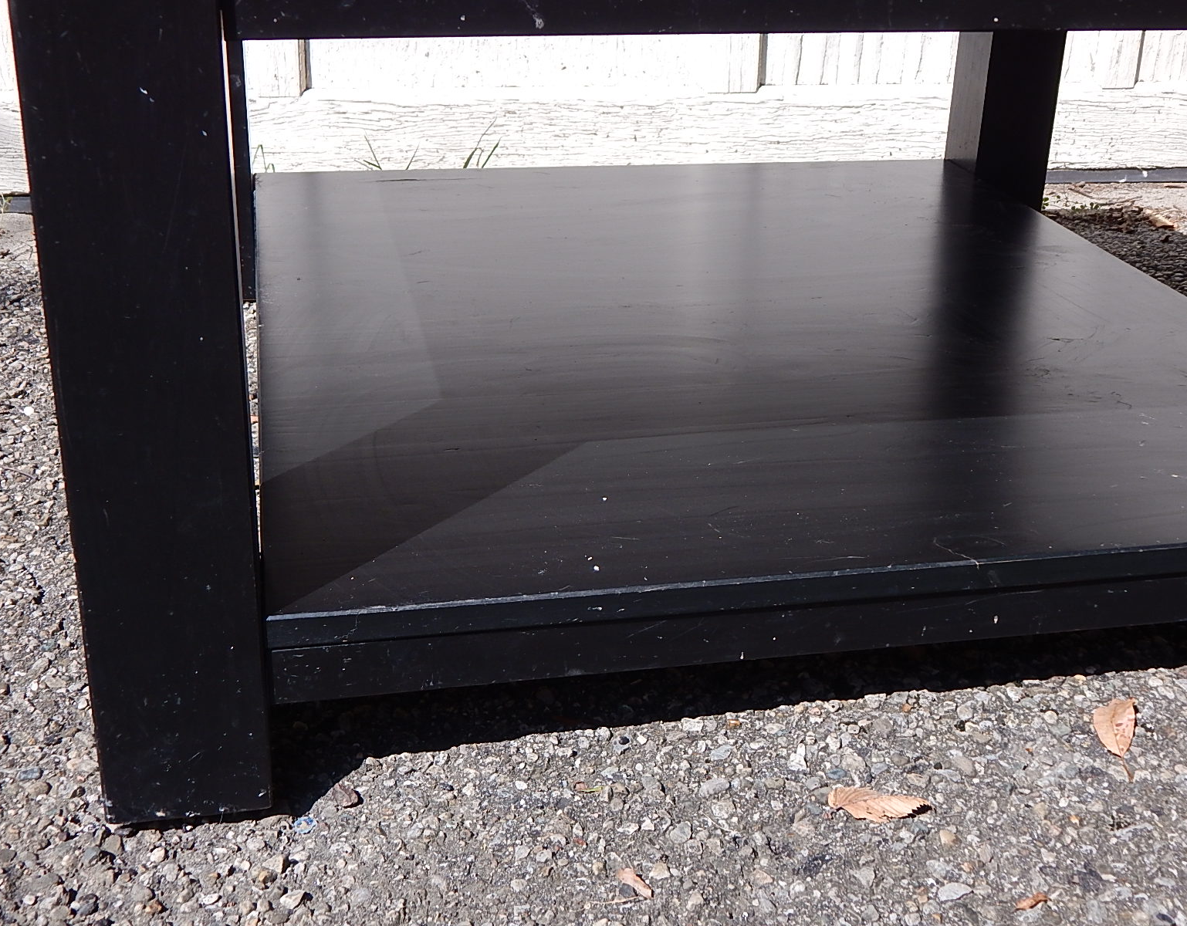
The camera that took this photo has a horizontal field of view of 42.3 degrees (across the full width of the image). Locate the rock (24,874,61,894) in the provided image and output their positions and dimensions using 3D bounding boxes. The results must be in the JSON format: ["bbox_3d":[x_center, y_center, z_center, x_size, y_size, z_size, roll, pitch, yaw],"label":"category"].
[{"bbox_3d":[-0.258,0.197,0.718,0.018,0.007,0.009,-14,28,-30],"label":"rock"}]

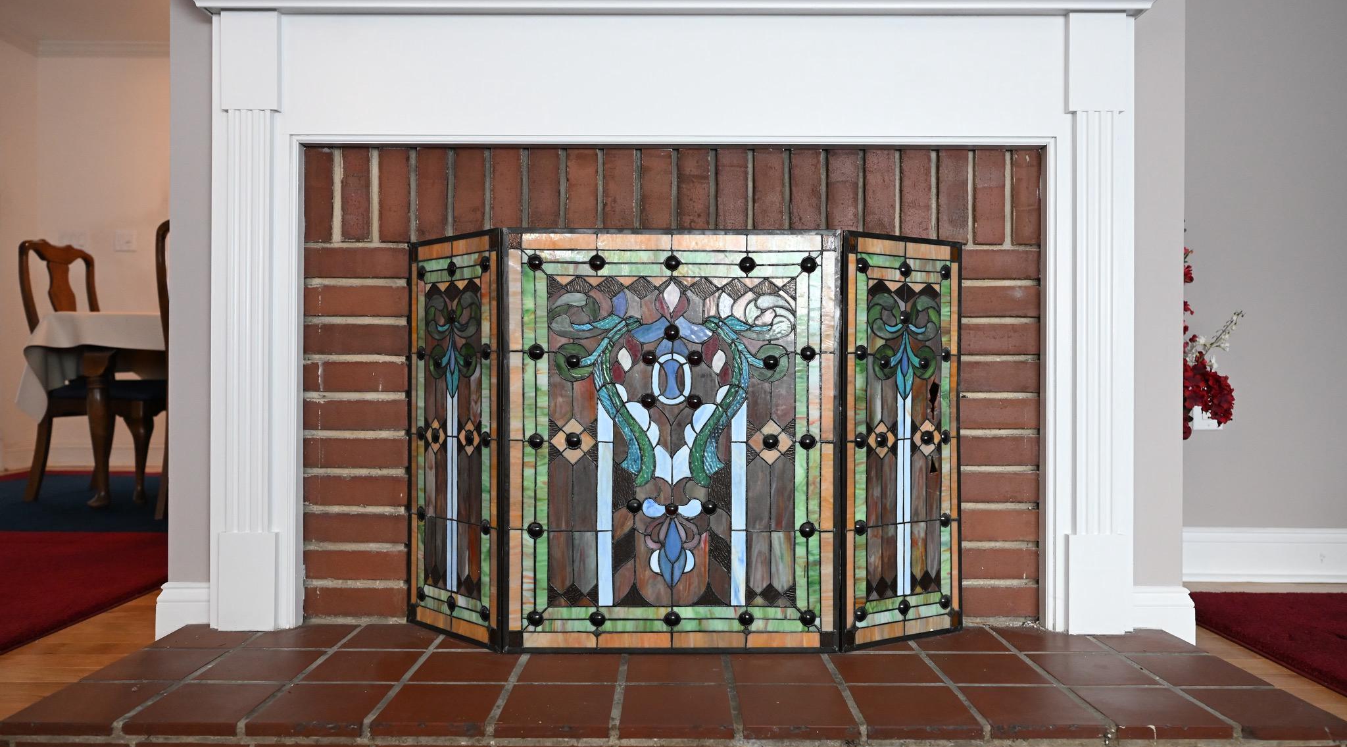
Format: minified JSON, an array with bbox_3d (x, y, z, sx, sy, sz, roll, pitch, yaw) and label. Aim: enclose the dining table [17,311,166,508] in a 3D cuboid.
[{"bbox_3d":[-1.550,0.130,3.851,1.730,0.757,1.030,0,0,0],"label":"dining table"}]

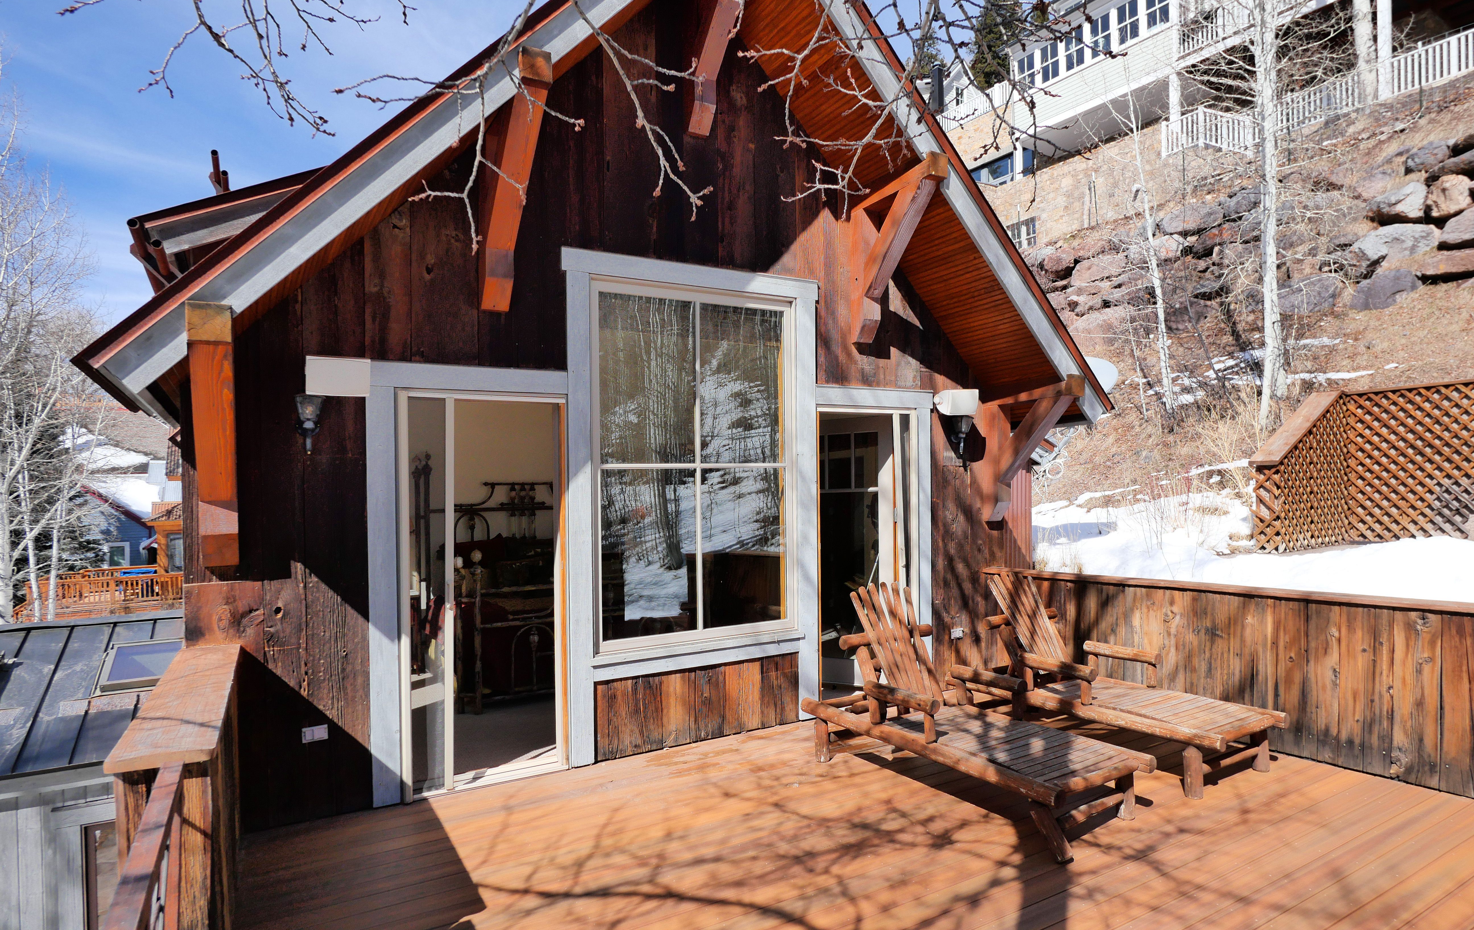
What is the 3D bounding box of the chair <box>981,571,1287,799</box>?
[{"bbox_3d":[2.229,1.205,4.596,0.750,1.000,1.800,0,-2,-33],"label":"chair"}]

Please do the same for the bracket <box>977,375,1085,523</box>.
[{"bbox_3d":[2.258,-0.100,5.667,0.150,1.090,0.780,0,-1,-31],"label":"bracket"}]

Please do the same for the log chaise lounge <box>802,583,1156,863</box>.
[{"bbox_3d":[1.185,1.211,4.019,0.760,1.000,1.800,0,-2,-32],"label":"log chaise lounge"}]

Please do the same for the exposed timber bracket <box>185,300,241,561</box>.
[{"bbox_3d":[-2.251,-0.078,3.196,0.150,1.090,0.780,0,-1,-31],"label":"exposed timber bracket"}]

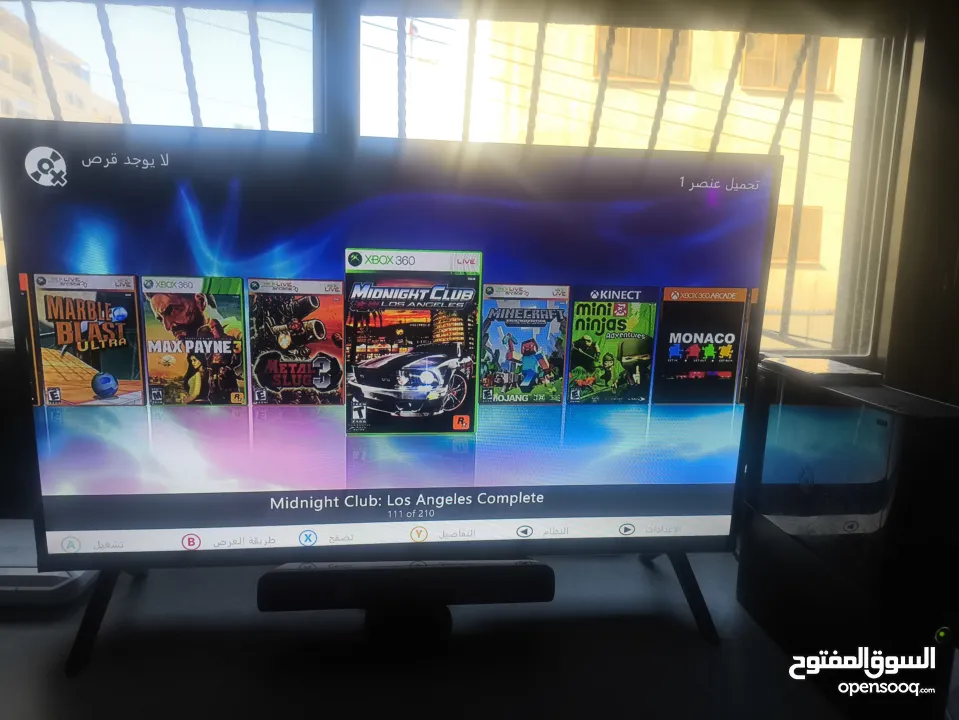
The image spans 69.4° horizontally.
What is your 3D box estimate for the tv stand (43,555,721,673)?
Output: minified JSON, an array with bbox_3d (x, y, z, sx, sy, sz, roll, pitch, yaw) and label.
[{"bbox_3d":[-0.070,0.235,0.723,0.610,0.056,0.172,1,12,-7],"label":"tv stand"}]

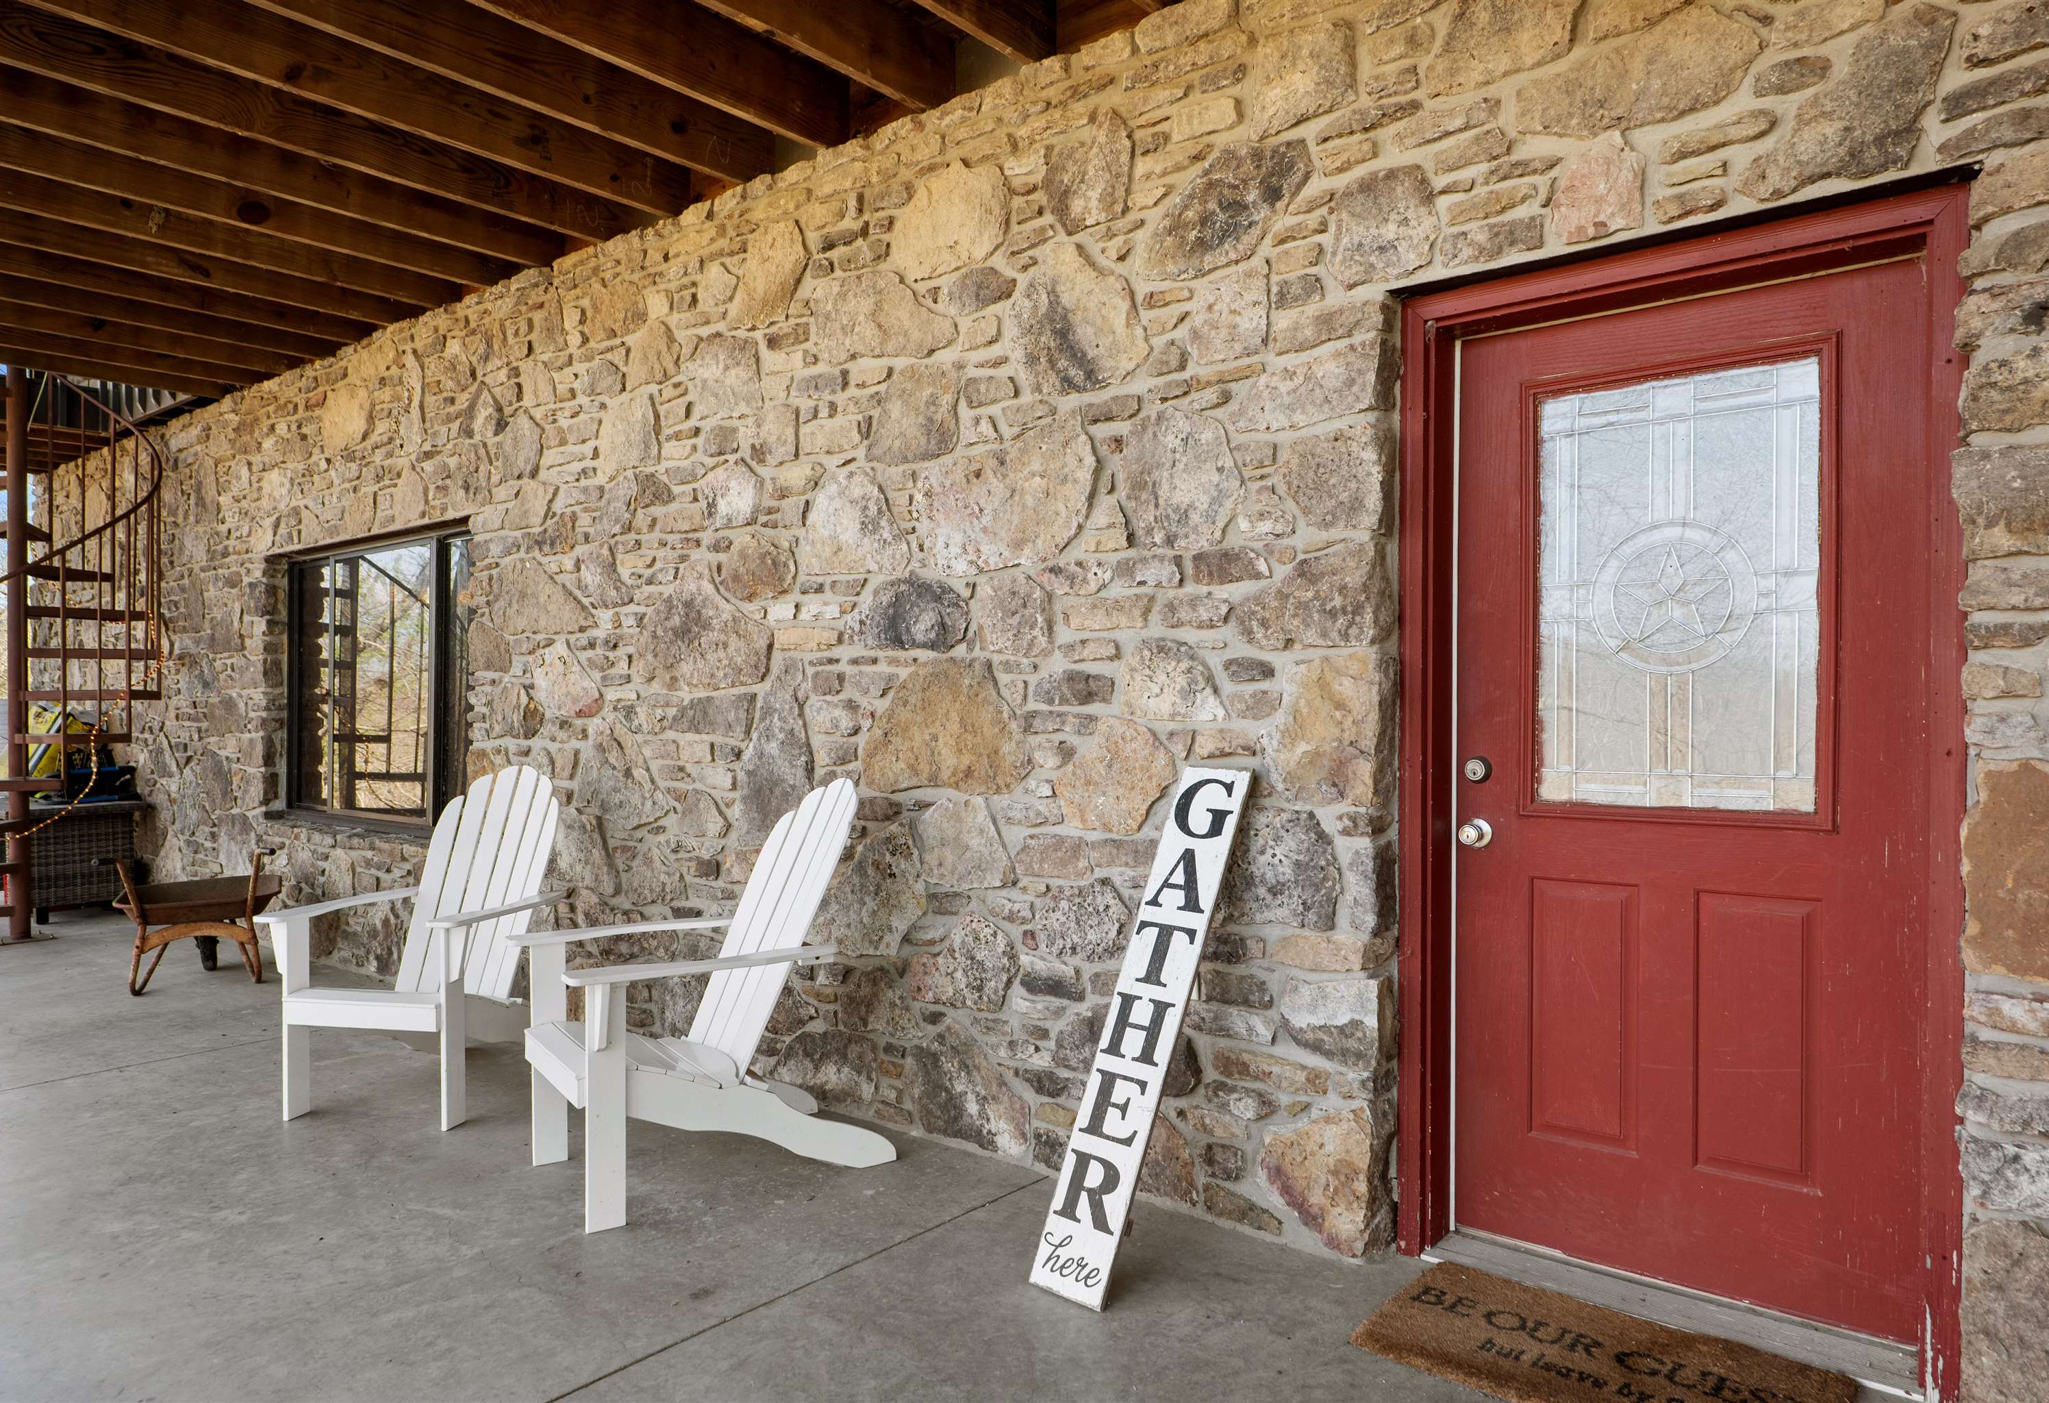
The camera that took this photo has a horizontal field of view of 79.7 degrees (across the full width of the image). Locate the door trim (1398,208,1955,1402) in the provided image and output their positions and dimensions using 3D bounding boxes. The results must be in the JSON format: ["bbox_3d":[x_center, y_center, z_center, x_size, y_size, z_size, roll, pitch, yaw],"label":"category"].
[{"bbox_3d":[1.267,0.171,2.466,0.995,2.105,0.140,0,0,38],"label":"door trim"}]

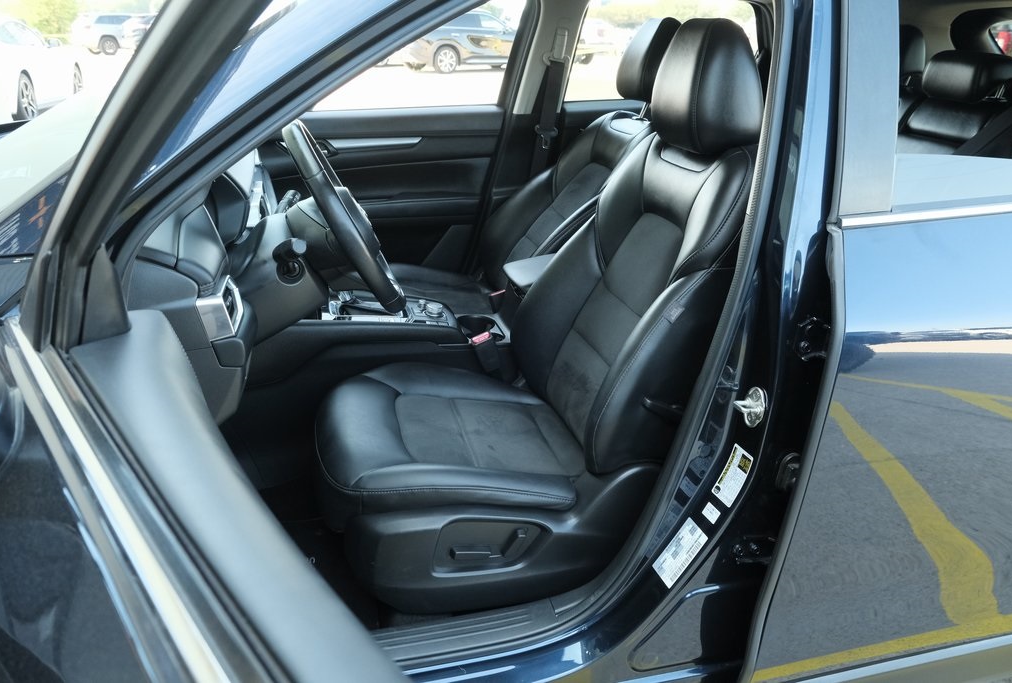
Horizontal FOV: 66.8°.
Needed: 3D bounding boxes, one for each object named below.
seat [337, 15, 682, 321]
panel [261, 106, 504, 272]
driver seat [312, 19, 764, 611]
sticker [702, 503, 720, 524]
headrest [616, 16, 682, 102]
[{"bbox_3d":[0.011,-0.355,2.134,0.920,1.000,0.540,-6,23,-13],"label":"seat"},{"bbox_3d":[-0.476,-0.385,2.359,1.000,0.640,0.140,-6,23,-13],"label":"panel"},{"bbox_3d":[0.064,-0.073,1.463,0.850,1.000,0.540,-6,23,-13],"label":"driver seat"},{"bbox_3d":[0.315,0.263,1.175,0.001,0.021,0.025,12,25,-51],"label":"sticker"},{"bbox_3d":[0.398,-0.749,2.079,0.160,0.240,0.270,-6,23,-13],"label":"headrest"}]

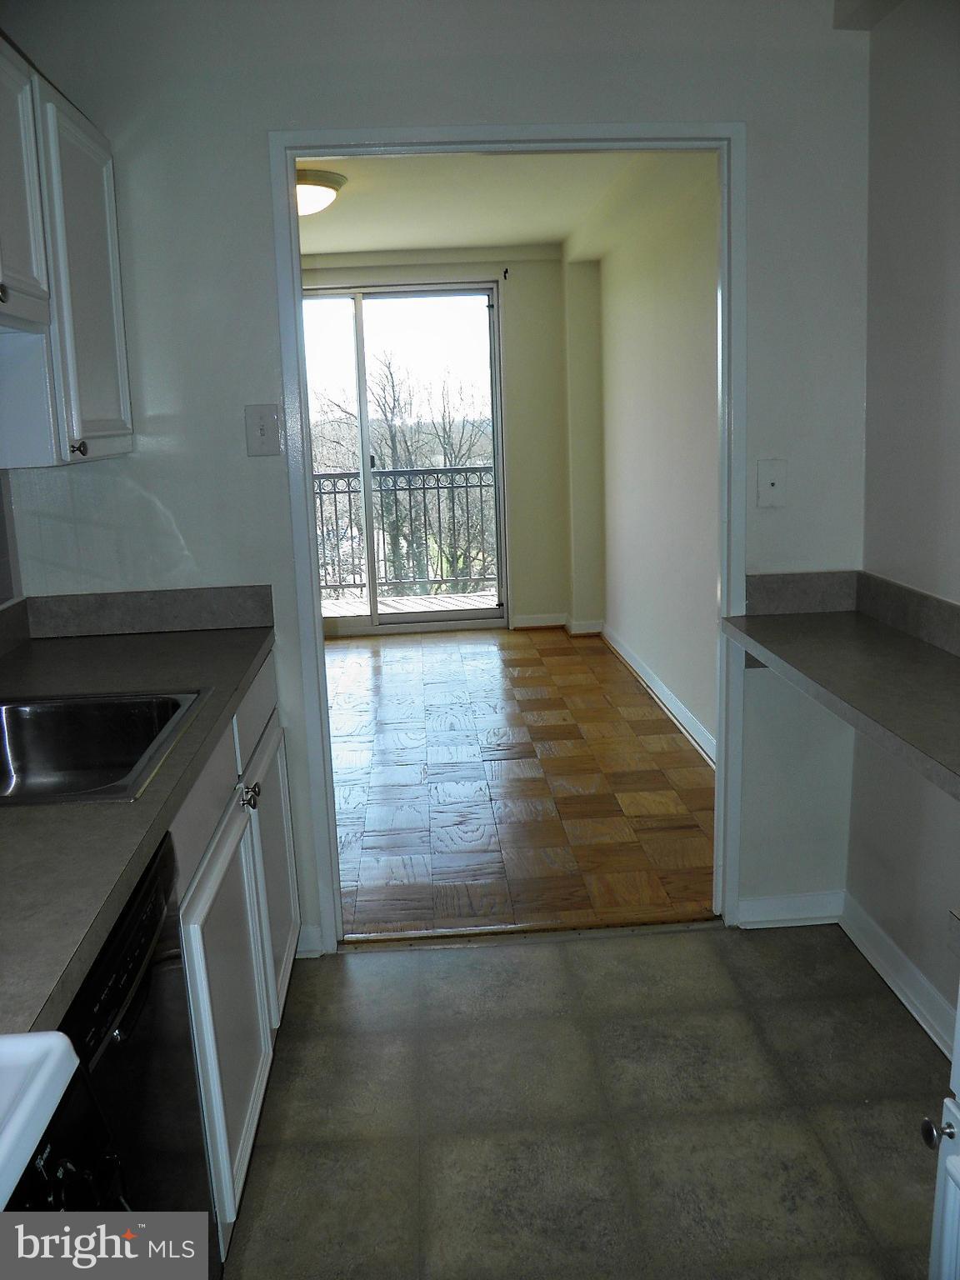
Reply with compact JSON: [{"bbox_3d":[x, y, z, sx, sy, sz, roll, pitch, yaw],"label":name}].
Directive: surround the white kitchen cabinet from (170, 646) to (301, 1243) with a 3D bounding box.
[{"bbox_3d":[-0.768,0.558,2.149,0.611,0.835,1.068,-3,12,-3],"label":"white kitchen cabinet"}]

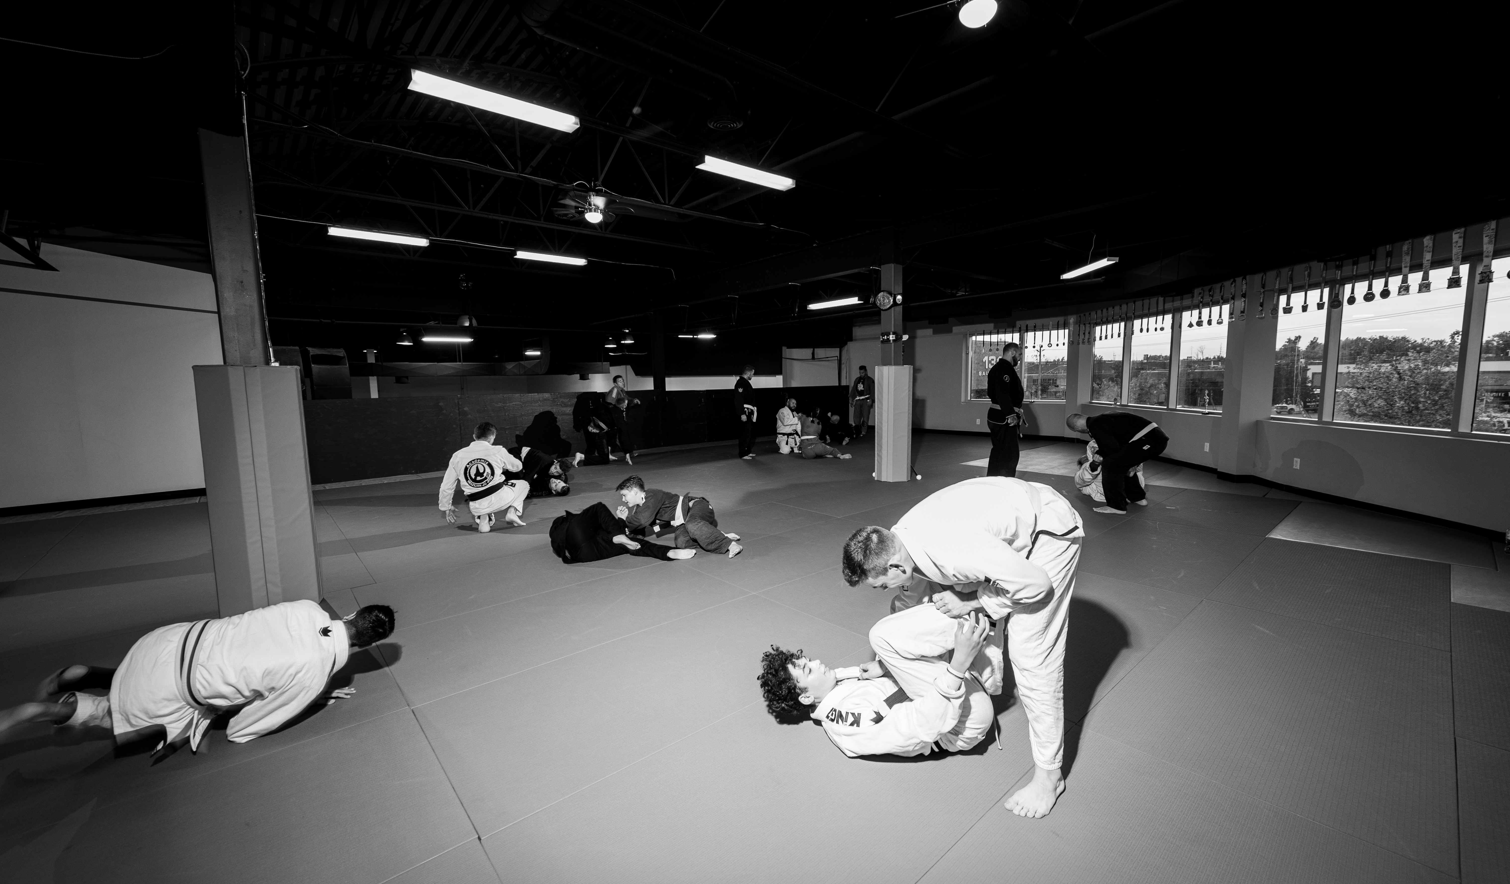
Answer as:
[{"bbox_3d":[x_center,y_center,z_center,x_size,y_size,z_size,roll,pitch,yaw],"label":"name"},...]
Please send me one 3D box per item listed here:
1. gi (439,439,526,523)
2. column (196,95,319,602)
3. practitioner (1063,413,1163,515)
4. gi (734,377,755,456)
[{"bbox_3d":[-2.740,0.377,6.050,0.810,0.820,0.640,-2,6,-12],"label":"gi"},{"bbox_3d":[-3.150,-0.428,3.638,0.520,3.000,0.520,-6,8,-41],"label":"column"},{"bbox_3d":[3.832,0.192,6.207,0.960,1.000,0.600,3,7,33],"label":"practitioner"},{"bbox_3d":[-0.172,-0.451,10.572,0.370,1.450,0.500,1,6,18],"label":"gi"}]

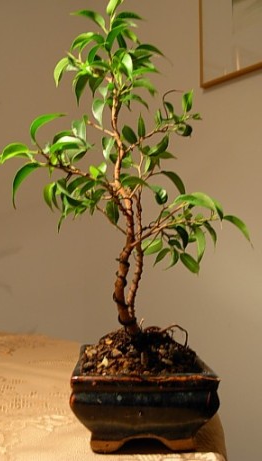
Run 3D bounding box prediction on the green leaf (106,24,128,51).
[{"bbox_3d":[-0.016,-0.191,0.500,0.010,0.034,0.013,27,23,-25],"label":"green leaf"}]

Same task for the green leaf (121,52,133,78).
[{"bbox_3d":[-0.004,-0.179,0.548,0.012,0.028,0.013,1,-4,-17],"label":"green leaf"}]

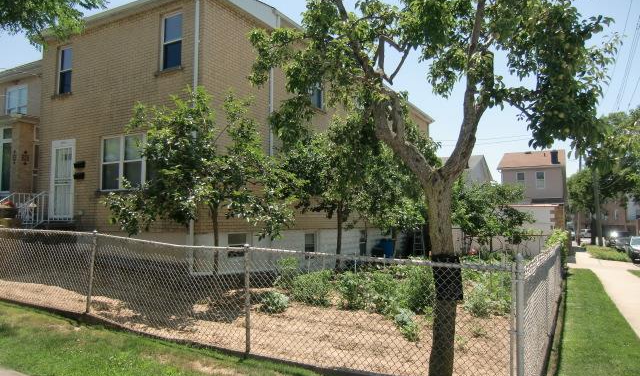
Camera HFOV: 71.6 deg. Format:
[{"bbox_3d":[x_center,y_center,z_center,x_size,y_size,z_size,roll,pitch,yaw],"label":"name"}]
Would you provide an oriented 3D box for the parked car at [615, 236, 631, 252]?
[{"bbox_3d":[23.885,4.176,34.579,1.800,1.500,4.600,-2,-5,30],"label":"parked car"}]

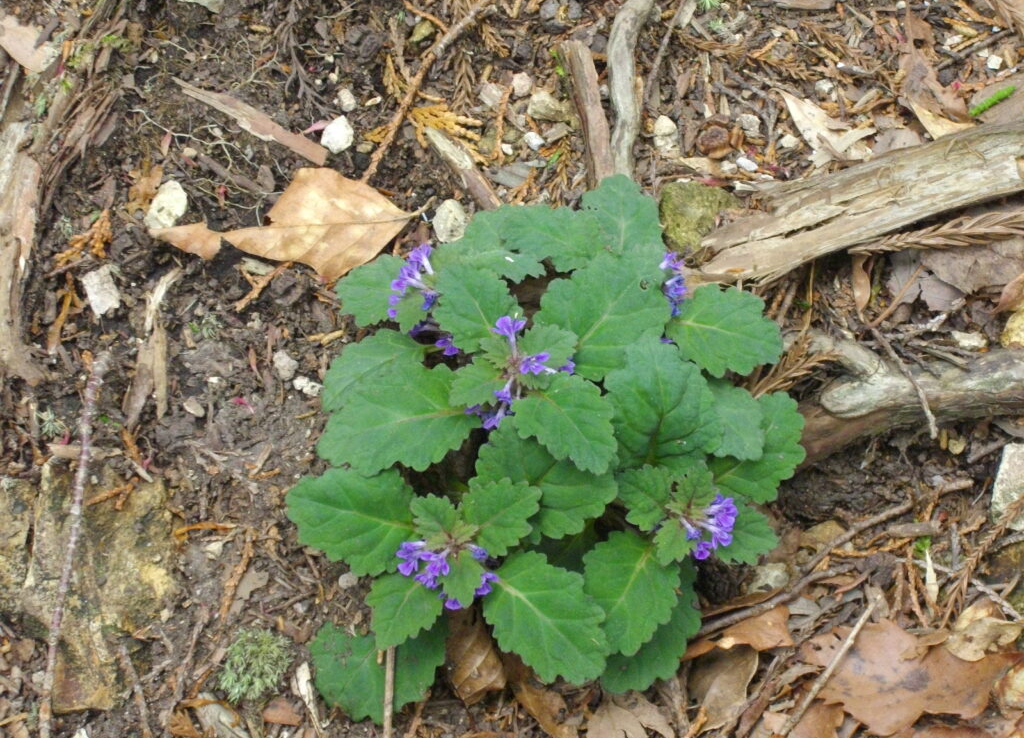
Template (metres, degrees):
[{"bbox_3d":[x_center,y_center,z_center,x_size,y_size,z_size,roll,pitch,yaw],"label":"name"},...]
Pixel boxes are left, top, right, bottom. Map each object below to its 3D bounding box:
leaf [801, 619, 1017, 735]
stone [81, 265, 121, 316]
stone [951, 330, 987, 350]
[{"bbox_3d":[0.122,0.094,0.845,0.063,0.012,0.035,0,63,0],"label":"leaf"},{"bbox_3d":[-0.136,-0.025,0.909,0.011,0.008,0.016,-14,63,-7],"label":"stone"},{"bbox_3d":[0.150,-0.009,0.901,0.011,0.006,0.006,2,63,1],"label":"stone"}]

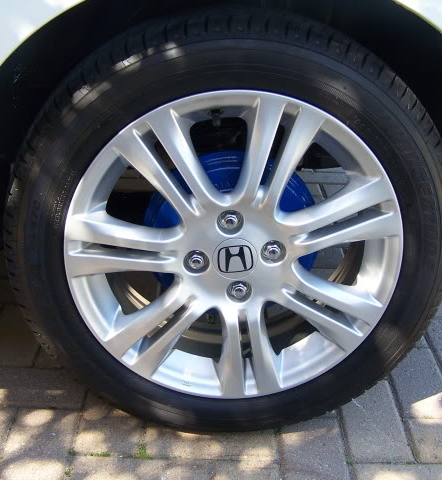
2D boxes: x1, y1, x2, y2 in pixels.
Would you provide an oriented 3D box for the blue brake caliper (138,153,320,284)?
[{"bbox_3d":[0.016,-0.004,0.967,0.243,0.235,0.065,0,24,-3],"label":"blue brake caliper"}]

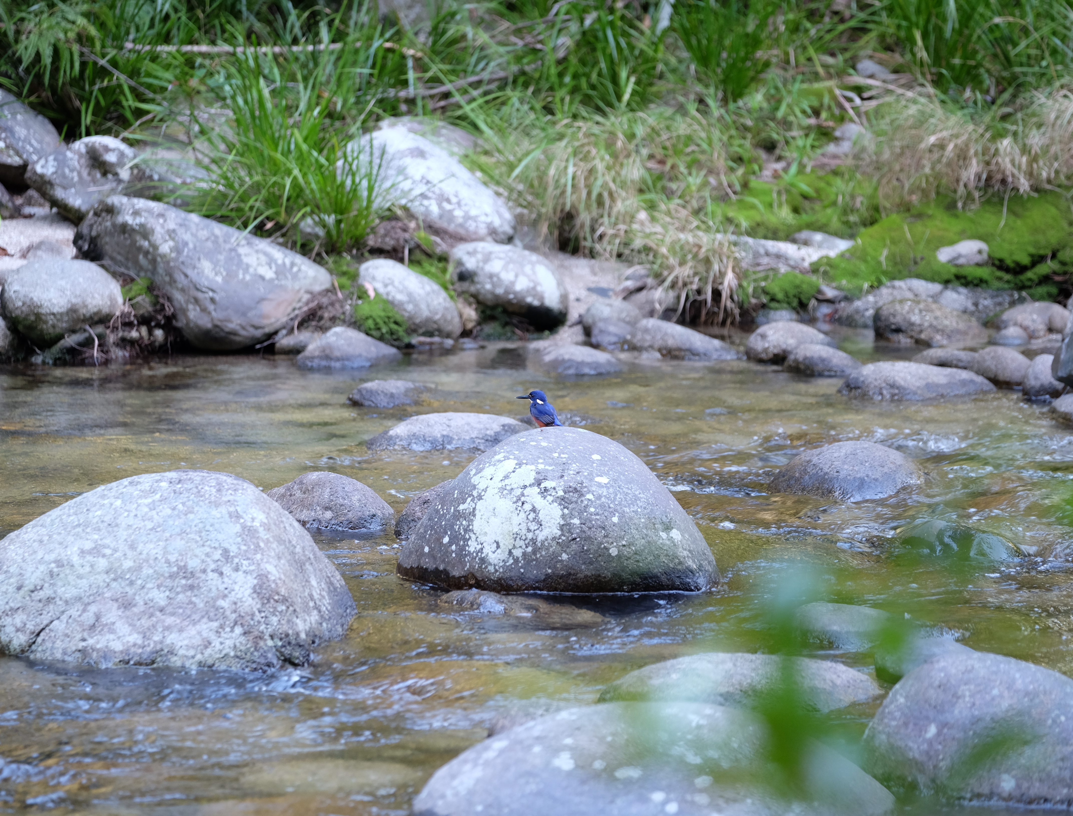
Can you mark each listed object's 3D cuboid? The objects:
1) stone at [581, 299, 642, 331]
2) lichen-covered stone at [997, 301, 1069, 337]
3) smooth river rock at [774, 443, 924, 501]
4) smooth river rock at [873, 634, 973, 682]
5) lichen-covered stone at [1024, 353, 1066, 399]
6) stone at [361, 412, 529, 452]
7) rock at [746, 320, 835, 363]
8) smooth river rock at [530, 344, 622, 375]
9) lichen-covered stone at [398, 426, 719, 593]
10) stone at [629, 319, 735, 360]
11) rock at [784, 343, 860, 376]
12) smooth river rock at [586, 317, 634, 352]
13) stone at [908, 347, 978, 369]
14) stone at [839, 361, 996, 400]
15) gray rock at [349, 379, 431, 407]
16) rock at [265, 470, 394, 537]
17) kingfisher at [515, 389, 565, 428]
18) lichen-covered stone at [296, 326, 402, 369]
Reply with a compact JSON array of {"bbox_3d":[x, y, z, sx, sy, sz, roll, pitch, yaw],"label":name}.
[{"bbox_3d":[0.265,-0.305,25.000,0.218,0.149,0.185,0,5,0],"label":"stone"},{"bbox_3d":[1.764,-0.310,25.400,0.272,0.130,0.218,0,5,0],"label":"lichen-covered stone"},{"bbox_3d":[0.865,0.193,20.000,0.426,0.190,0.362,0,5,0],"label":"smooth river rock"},{"bbox_3d":[0.964,0.617,17.300,0.299,0.134,0.230,0,6,0],"label":"smooth river rock"},{"bbox_3d":[1.608,-0.095,22.500,0.165,0.148,0.160,0,6,0],"label":"lichen-covered stone"},{"bbox_3d":[-0.263,0.082,22.300,0.541,0.132,0.370,0,6,0],"label":"stone"},{"bbox_3d":[0.836,-0.215,23.550,0.295,0.135,0.230,0,6,0],"label":"rock"},{"bbox_3d":[0.129,-0.153,23.250,0.300,0.100,0.220,0,6,0],"label":"smooth river rock"},{"bbox_3d":[0.057,0.283,19.000,0.855,0.430,0.700,0,6,0],"label":"lichen-covered stone"},{"bbox_3d":[0.488,-0.225,23.650,0.360,0.135,0.240,0,6,0],"label":"stone"},{"bbox_3d":[0.926,-0.152,23.200,0.250,0.112,0.190,0,6,0],"label":"rock"},{"bbox_3d":[0.255,-0.251,24.700,0.169,0.115,0.135,0,5,0],"label":"smooth river rock"},{"bbox_3d":[1.409,-0.163,24.500,0.256,0.084,0.190,0,6,0],"label":"stone"},{"bbox_3d":[1.201,-0.080,22.500,0.500,0.130,0.350,0,6,0],"label":"stone"},{"bbox_3d":[-0.473,-0.034,22.800,0.266,0.110,0.199,0,5,0],"label":"gray rock"},{"bbox_3d":[-0.554,0.269,19.100,0.353,0.190,0.300,0,5,0],"label":"rock"},{"bbox_3d":[0.010,0.005,19.300,0.135,0.108,0.058,3,7,26],"label":"kingfisher"},{"bbox_3d":[-0.645,-0.200,24.650,0.376,0.156,0.260,0,6,0],"label":"lichen-covered stone"}]

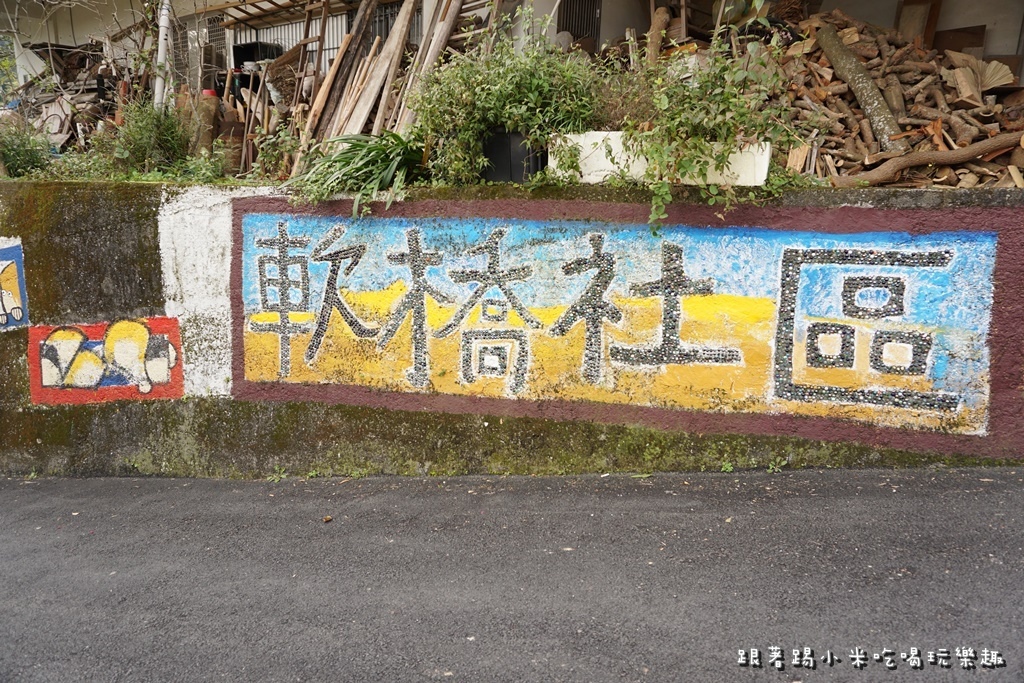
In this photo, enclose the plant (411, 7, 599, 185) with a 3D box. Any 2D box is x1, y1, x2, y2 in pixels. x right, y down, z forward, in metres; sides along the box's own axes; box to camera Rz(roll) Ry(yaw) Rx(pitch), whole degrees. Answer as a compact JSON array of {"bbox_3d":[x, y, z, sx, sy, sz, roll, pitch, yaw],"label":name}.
[{"bbox_3d":[-0.054,-1.387,3.902,1.025,0.911,0.800,2,12,0],"label":"plant"}]

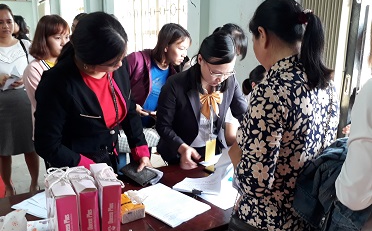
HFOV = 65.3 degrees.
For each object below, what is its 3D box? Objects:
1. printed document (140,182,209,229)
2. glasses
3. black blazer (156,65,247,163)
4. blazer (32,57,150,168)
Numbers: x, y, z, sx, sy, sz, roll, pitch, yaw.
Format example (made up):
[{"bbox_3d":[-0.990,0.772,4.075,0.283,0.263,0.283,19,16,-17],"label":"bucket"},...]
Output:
[{"bbox_3d":[-0.080,0.332,1.123,0.297,0.012,0.210,10,13,42],"label":"printed document"},{"bbox_3d":[0.162,-0.252,1.550,0.140,0.045,0.140,0,39,-33],"label":"glasses"},{"bbox_3d":[0.100,-0.015,1.660,0.500,0.550,0.400,-4,11,-25],"label":"black blazer"},{"bbox_3d":[-0.455,-0.025,1.410,0.480,0.550,0.390,-6,12,-35],"label":"blazer"}]

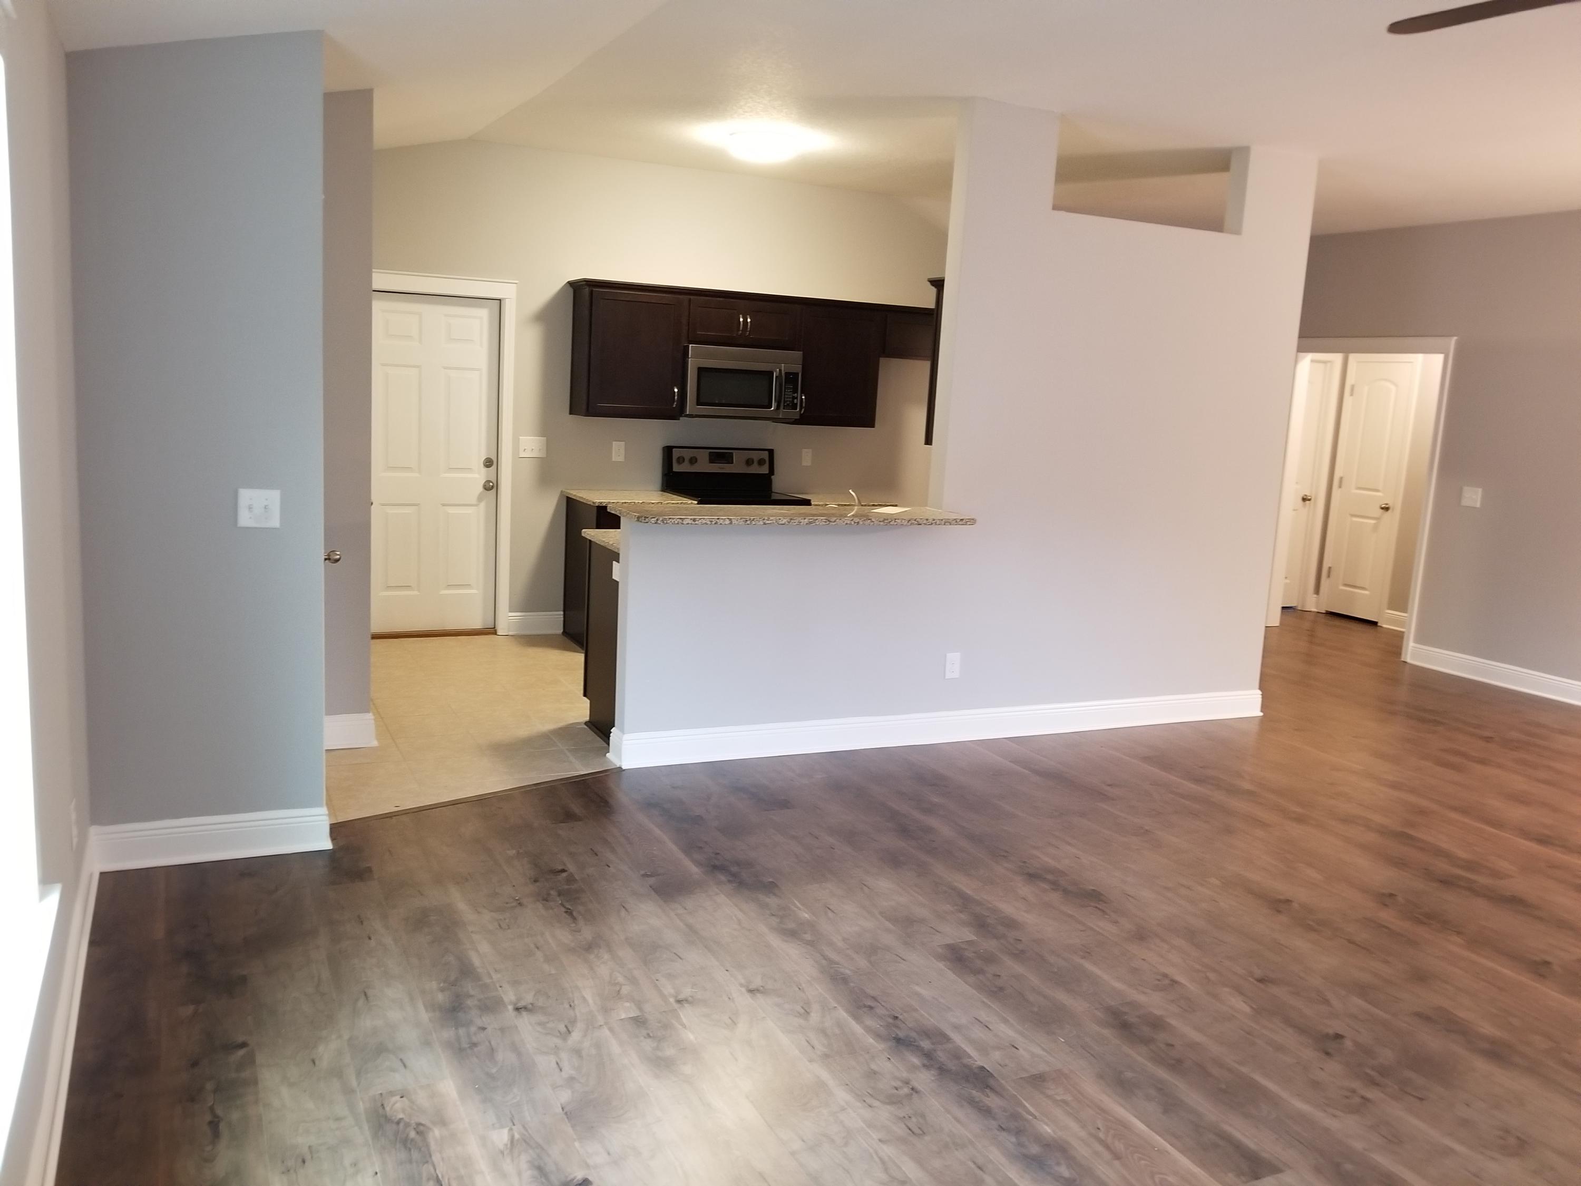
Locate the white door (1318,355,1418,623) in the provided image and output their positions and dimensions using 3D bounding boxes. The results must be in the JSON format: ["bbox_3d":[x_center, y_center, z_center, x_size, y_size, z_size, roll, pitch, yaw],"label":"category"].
[{"bbox_3d":[4.718,-0.812,9.738,0.045,2.070,0.570,-1,10,-26],"label":"white door"}]

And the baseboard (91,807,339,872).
[{"bbox_3d":[-1.783,0.764,3.709,0.670,0.141,0.018,-1,10,-26],"label":"baseboard"}]

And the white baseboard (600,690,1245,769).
[{"bbox_3d":[0.913,0.616,5.594,3.540,0.141,0.018,-1,10,-26],"label":"white baseboard"}]

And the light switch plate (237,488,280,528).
[{"bbox_3d":[-1.614,-0.256,3.609,0.117,0.115,0.010,-1,10,-26],"label":"light switch plate"}]

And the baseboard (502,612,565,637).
[{"bbox_3d":[-1.615,0.195,7.420,0.420,0.141,0.018,-1,10,-26],"label":"baseboard"}]

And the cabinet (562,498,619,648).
[{"bbox_3d":[-1.023,-0.131,7.315,0.600,0.880,0.610,-1,10,-26],"label":"cabinet"}]

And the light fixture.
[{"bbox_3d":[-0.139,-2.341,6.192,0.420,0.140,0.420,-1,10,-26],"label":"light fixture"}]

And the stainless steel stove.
[{"bbox_3d":[-0.360,-0.296,7.563,0.760,1.200,0.680,-1,10,-26],"label":"stainless steel stove"}]

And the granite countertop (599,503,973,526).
[{"bbox_3d":[0.026,-0.322,4.965,1.530,0.033,0.410,-1,10,-26],"label":"granite countertop"}]

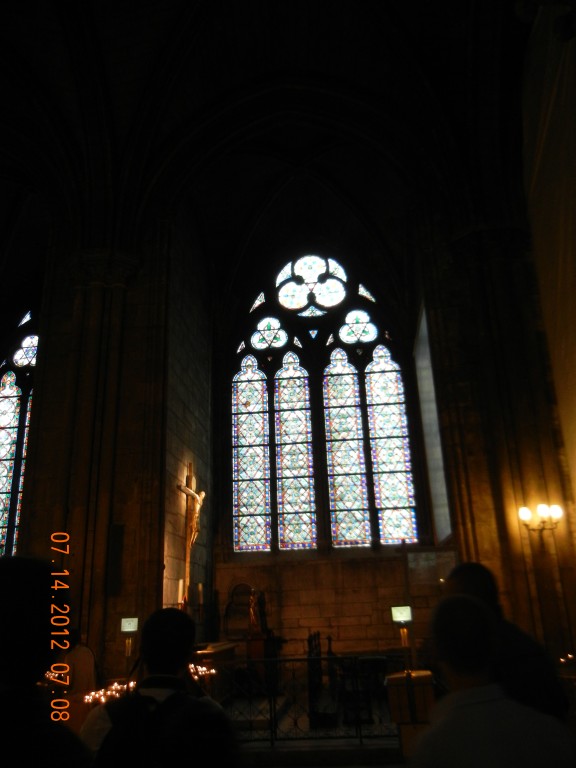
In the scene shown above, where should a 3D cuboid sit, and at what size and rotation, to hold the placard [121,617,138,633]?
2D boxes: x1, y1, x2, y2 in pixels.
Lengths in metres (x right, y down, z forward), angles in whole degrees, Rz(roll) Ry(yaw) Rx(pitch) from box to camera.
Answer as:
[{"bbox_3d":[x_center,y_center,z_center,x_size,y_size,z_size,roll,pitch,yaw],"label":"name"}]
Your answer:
[{"bbox_3d":[-1.887,2.873,7.939,0.201,0.142,0.030,-4,-20,5],"label":"placard"}]

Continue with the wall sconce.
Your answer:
[{"bbox_3d":[3.016,1.606,7.950,0.472,0.309,0.350,-4,-20,5],"label":"wall sconce"}]

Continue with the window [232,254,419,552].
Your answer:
[{"bbox_3d":[0.647,0.144,14.654,3.793,6.833,0.300,-4,-20,5],"label":"window"}]

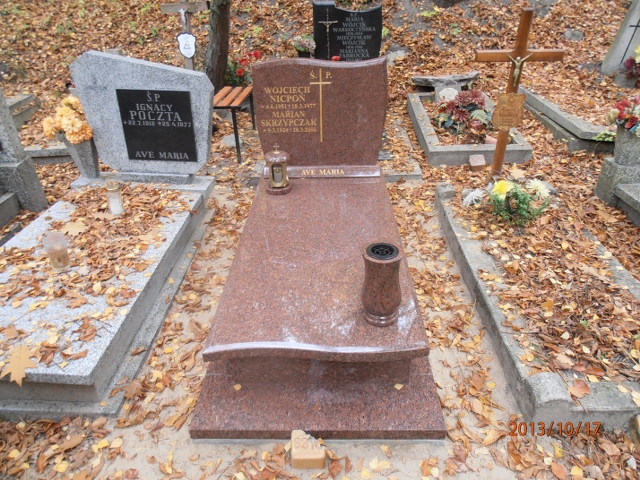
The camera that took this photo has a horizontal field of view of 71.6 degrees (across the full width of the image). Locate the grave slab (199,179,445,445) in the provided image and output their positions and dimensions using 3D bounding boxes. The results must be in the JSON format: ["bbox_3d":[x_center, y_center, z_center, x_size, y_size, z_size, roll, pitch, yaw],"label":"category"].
[{"bbox_3d":[0.005,0.123,2.338,0.910,0.290,1.880,0,30,1],"label":"grave slab"}]

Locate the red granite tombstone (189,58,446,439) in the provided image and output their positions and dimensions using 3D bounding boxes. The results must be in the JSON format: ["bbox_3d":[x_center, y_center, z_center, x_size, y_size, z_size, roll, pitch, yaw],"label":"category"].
[{"bbox_3d":[0.000,-0.224,2.209,0.910,1.030,2.020,0,30,1],"label":"red granite tombstone"}]

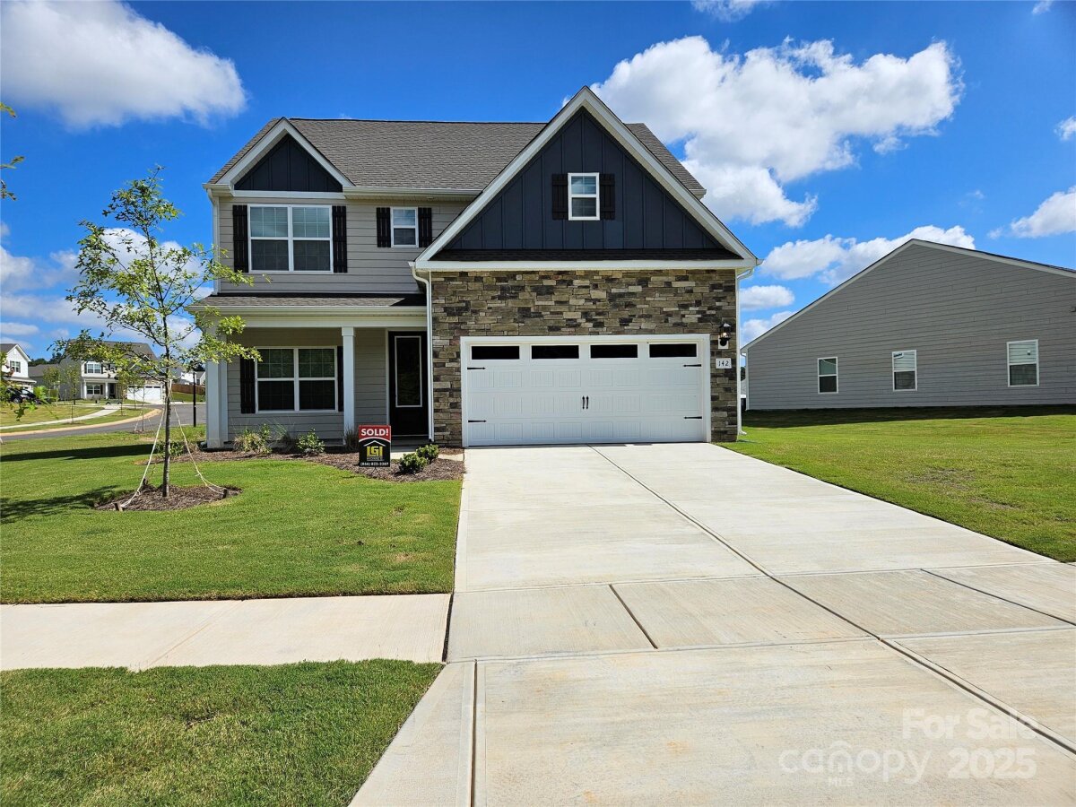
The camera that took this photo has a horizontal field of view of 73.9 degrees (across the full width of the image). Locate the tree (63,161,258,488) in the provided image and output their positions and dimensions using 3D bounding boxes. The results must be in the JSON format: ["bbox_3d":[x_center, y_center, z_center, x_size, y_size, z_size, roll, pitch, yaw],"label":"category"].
[{"bbox_3d":[-4.793,-0.895,9.055,2.433,4.114,2.300,-1,2,-5],"label":"tree"}]

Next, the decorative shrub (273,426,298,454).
[{"bbox_3d":[-4.929,0.684,13.962,0.476,0.511,0.476,-1,2,-5],"label":"decorative shrub"}]

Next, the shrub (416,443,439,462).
[{"bbox_3d":[-1.923,0.840,12.518,0.404,0.334,0.404,-1,2,-5],"label":"shrub"}]

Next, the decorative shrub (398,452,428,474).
[{"bbox_3d":[-1.927,0.903,11.014,0.437,0.330,0.437,-1,2,-5],"label":"decorative shrub"}]

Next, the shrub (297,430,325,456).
[{"bbox_3d":[-4.292,0.719,13.498,0.528,0.474,0.528,-1,2,-5],"label":"shrub"}]

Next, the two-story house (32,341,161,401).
[{"bbox_3d":[-67.217,-5.127,112.000,13.000,9.300,11.600,1,2,43],"label":"two-story house"}]

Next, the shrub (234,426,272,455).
[{"bbox_3d":[-5.564,0.688,13.929,0.710,0.520,0.620,-1,2,-5],"label":"shrub"}]

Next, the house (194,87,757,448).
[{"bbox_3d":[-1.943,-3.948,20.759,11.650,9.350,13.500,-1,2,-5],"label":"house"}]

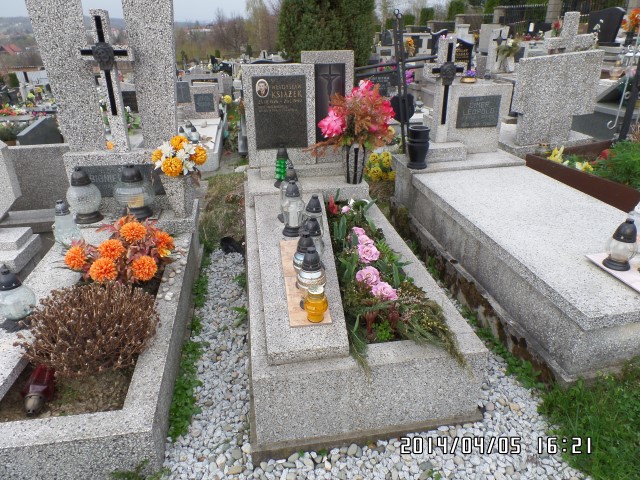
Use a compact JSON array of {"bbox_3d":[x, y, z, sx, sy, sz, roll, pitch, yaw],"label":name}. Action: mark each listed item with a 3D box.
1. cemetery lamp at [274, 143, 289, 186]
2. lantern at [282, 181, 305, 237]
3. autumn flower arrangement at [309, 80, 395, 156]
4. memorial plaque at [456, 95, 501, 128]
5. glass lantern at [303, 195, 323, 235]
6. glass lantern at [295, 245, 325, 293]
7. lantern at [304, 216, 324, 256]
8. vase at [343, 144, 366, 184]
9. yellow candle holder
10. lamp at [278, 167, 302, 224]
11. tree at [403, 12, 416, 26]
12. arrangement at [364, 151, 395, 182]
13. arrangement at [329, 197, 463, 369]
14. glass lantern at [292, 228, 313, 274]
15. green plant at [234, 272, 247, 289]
[{"bbox_3d":[-0.277,-0.521,3.005,0.106,0.308,0.106,-5,26,-8],"label":"cemetery lamp"},{"bbox_3d":[-0.155,-0.178,2.348,0.128,0.303,0.128,-5,26,-8],"label":"lantern"},{"bbox_3d":[0.213,-0.837,2.881,0.530,0.450,0.420,-5,26,-8],"label":"autumn flower arrangement"},{"bbox_3d":[1.419,-1.148,3.808,0.395,0.268,0.030,-5,26,-8],"label":"memorial plaque"},{"bbox_3d":[-0.020,-0.097,2.229,0.140,0.302,0.140,-5,26,-8],"label":"glass lantern"},{"bbox_3d":[-0.036,0.120,1.841,0.127,0.190,0.127,-1,26,0],"label":"glass lantern"},{"bbox_3d":[-0.030,0.020,1.977,0.112,0.259,0.112,-5,26,-8],"label":"lantern"},{"bbox_3d":[0.242,-0.551,3.037,0.165,0.275,0.165,-1,26,0],"label":"vase"},{"bbox_3d":[-0.013,0.253,1.740,0.096,0.138,0.096,-1,26,0],"label":"yellow candle holder"},{"bbox_3d":[-0.165,-0.277,2.561,0.145,0.314,0.145,-5,26,-8],"label":"lamp"},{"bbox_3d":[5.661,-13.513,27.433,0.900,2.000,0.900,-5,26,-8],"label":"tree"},{"bbox_3d":[0.566,-0.699,4.041,0.260,0.260,0.230,-5,26,-8],"label":"arrangement"},{"bbox_3d":[0.227,0.030,2.256,0.440,0.200,1.550,-5,26,-8],"label":"arrangement"},{"bbox_3d":[-0.061,0.088,1.920,0.128,0.264,0.128,-5,26,-8],"label":"glass lantern"},{"bbox_3d":[-0.519,0.260,2.780,0.085,0.065,0.085,-5,26,-8],"label":"green plant"}]

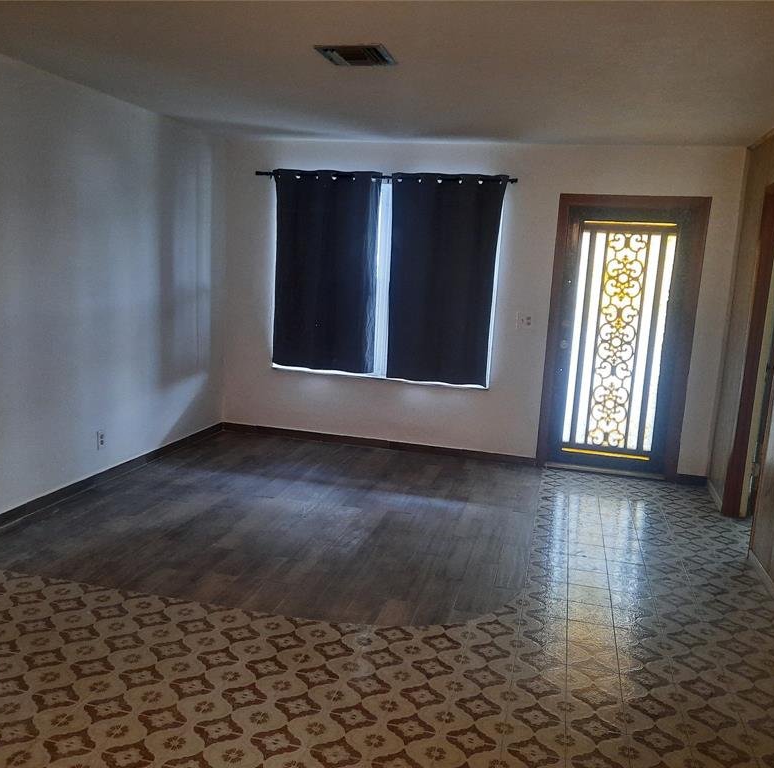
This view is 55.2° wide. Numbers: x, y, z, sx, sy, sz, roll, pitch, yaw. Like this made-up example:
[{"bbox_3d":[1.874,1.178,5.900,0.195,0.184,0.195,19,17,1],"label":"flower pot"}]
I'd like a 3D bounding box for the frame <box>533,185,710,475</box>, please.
[{"bbox_3d":[1.762,-0.342,5.615,1.054,2.106,0.100,5,9,13],"label":"frame"}]

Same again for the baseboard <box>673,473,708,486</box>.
[{"bbox_3d":[2.309,0.720,5.598,0.215,0.077,0.018,5,9,13],"label":"baseboard"}]

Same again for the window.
[{"bbox_3d":[-0.045,-0.841,5.964,1.876,1.648,0.120,5,9,13],"label":"window"}]

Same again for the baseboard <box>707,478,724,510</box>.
[{"bbox_3d":[2.321,0.777,5.269,0.018,0.070,0.653,5,9,13],"label":"baseboard"}]

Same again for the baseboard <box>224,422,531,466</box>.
[{"bbox_3d":[-0.137,0.492,6.179,2.724,0.077,0.018,5,9,13],"label":"baseboard"}]

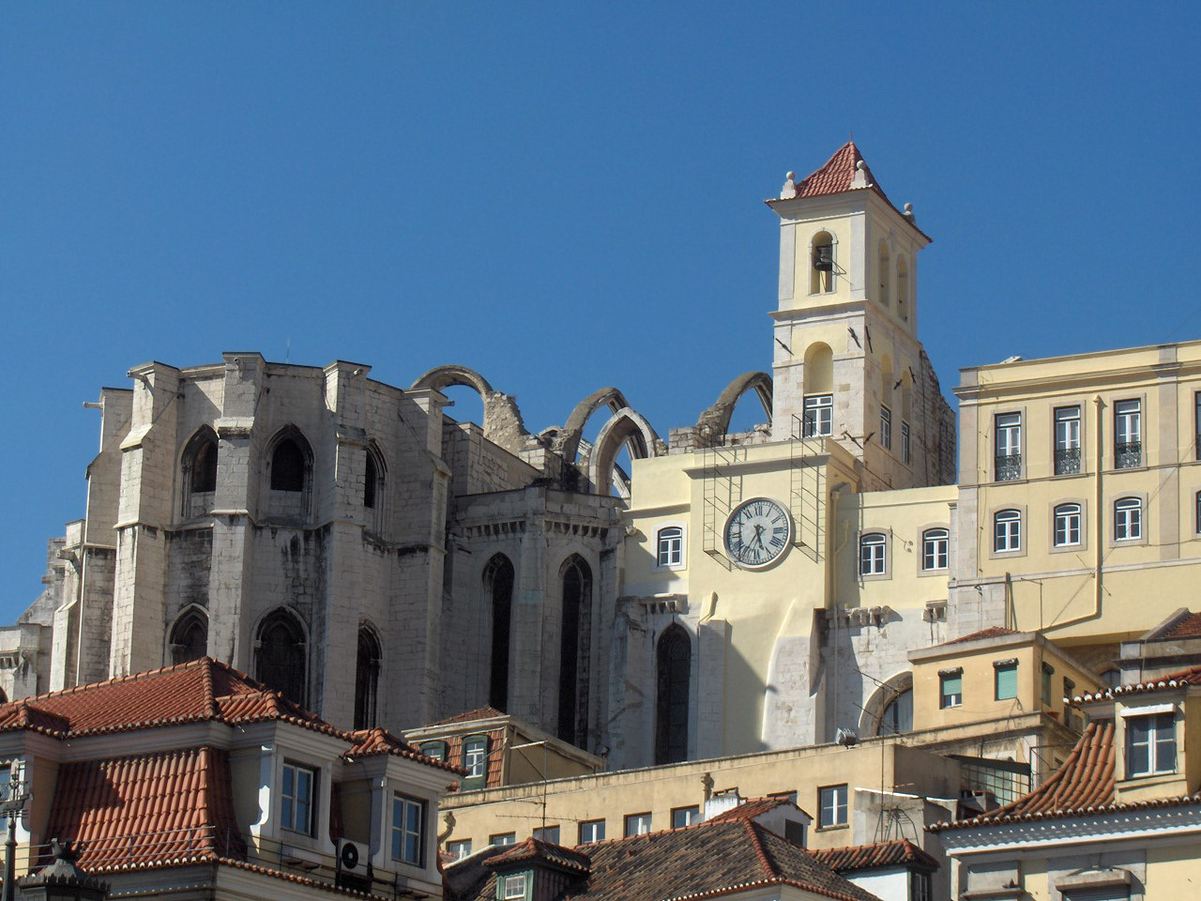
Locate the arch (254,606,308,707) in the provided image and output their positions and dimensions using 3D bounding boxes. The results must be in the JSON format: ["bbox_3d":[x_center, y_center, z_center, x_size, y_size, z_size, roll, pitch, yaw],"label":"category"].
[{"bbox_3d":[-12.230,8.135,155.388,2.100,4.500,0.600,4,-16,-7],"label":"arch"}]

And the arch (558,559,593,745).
[{"bbox_3d":[-1.215,8.377,170.334,1.600,8.200,0.600,8,-18,-19],"label":"arch"}]

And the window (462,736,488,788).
[{"bbox_3d":[-4.326,10.775,140.194,1.150,1.750,0.300,-11,-20,39],"label":"window"}]

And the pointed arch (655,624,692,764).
[{"bbox_3d":[3.082,10.339,169.171,1.600,6.300,0.600,-6,-19,25],"label":"pointed arch"}]

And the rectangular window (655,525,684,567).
[{"bbox_3d":[2.803,3.947,164.982,1.200,1.680,0.300,-6,-17,26],"label":"rectangular window"}]

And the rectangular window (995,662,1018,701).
[{"bbox_3d":[15.508,8.791,154.574,1.050,1.550,0.250,-11,-21,37],"label":"rectangular window"}]

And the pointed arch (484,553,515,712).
[{"bbox_3d":[-4.250,8.348,170.610,1.500,8.200,0.600,-6,-19,25],"label":"pointed arch"}]

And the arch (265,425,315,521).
[{"bbox_3d":[-12.061,0.891,157.400,1.850,3.750,0.600,4,-16,-7],"label":"arch"}]

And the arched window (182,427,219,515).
[{"bbox_3d":[-15.436,0.857,157.693,1.950,3.700,0.600,-6,-17,26],"label":"arched window"}]

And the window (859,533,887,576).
[{"bbox_3d":[11.229,4.320,166.655,1.120,1.850,0.250,-6,-19,25],"label":"window"}]

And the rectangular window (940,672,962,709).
[{"bbox_3d":[12.510,8.569,145.101,0.950,1.180,0.250,-11,-20,39],"label":"rectangular window"}]

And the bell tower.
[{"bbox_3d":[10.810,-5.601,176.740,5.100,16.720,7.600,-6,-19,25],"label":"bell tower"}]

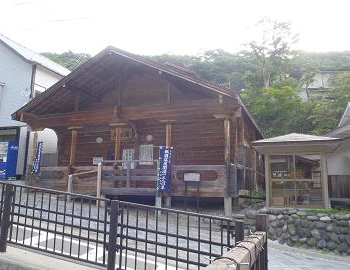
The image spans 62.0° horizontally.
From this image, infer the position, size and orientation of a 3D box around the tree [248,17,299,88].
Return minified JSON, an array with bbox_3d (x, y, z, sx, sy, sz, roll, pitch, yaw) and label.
[{"bbox_3d":[12.411,-10.520,37.247,6.500,10.010,6.200,-3,-11,19],"label":"tree"}]

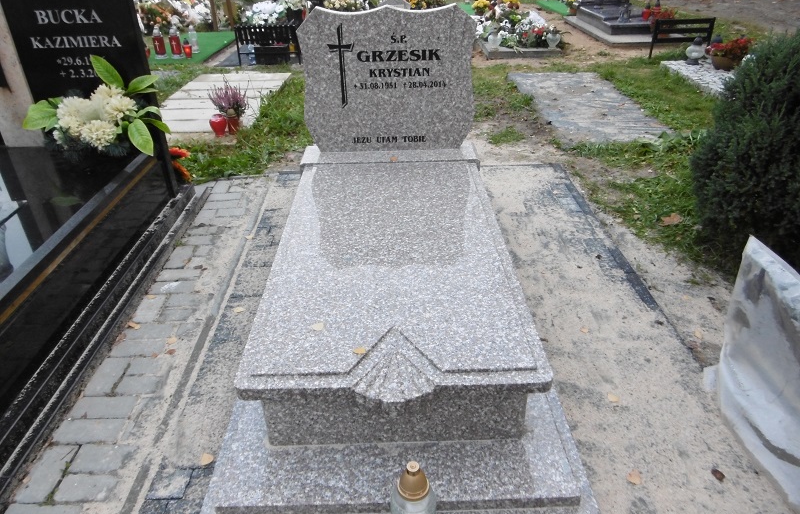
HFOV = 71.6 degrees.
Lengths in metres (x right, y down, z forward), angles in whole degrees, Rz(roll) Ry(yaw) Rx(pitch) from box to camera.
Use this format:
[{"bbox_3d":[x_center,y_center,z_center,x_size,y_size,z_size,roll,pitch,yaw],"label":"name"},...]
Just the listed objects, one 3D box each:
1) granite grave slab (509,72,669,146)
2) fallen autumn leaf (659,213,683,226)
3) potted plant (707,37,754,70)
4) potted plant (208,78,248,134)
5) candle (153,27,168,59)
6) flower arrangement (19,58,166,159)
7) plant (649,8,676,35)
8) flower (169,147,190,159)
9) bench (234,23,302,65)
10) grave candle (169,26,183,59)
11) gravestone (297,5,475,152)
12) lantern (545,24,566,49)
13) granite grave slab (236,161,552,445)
[{"bbox_3d":[1.641,-1.426,5.071,0.970,0.070,2.050,0,32,0],"label":"granite grave slab"},{"bbox_3d":[1.521,-0.205,3.119,0.125,0.030,0.090,0,32,0],"label":"fallen autumn leaf"},{"bbox_3d":[3.542,-2.183,5.932,0.420,0.320,0.380,0,32,0],"label":"potted plant"},{"bbox_3d":[-1.243,-1.094,4.022,0.250,0.390,0.250,-2,31,-1],"label":"potted plant"},{"bbox_3d":[-2.842,-2.527,6.519,0.135,0.350,0.135,0,32,0],"label":"candle"},{"bbox_3d":[-1.416,-0.660,2.607,0.620,0.460,0.330,-2,31,-1],"label":"flower arrangement"},{"bbox_3d":[3.212,-2.869,6.772,0.300,0.330,0.300,-2,31,-1],"label":"plant"},{"bbox_3d":[-1.269,-0.574,3.108,0.120,0.075,0.110,-2,31,-1],"label":"flower"},{"bbox_3d":[-1.488,-2.450,6.345,0.680,0.420,0.330,-3,32,-5],"label":"bench"},{"bbox_3d":[-2.557,-2.457,6.331,0.135,0.356,0.135,-2,31,-1],"label":"grave candle"},{"bbox_3d":[-0.053,-0.856,2.700,0.835,0.685,0.080,-2,31,-1],"label":"gravestone"},{"bbox_3d":[1.712,-2.458,6.162,0.175,0.270,0.140,-2,31,-1],"label":"lantern"},{"bbox_3d":[-0.027,0.031,2.127,0.836,0.212,1.507,-2,31,-1],"label":"granite grave slab"}]

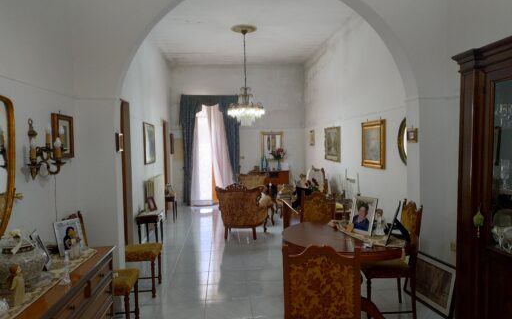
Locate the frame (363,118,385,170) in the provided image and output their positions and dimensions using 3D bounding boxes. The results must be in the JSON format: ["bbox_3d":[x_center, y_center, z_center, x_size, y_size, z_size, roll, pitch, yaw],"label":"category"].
[{"bbox_3d":[1.841,-0.229,5.784,0.050,0.730,0.920,-1,2,-6],"label":"frame"}]

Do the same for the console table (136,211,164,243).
[{"bbox_3d":[-1.745,1.131,6.135,0.380,0.455,0.440,-1,2,-6],"label":"console table"}]

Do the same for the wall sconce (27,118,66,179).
[{"bbox_3d":[-1.471,-0.078,2.610,0.220,0.436,0.360,-1,3,-5],"label":"wall sconce"}]

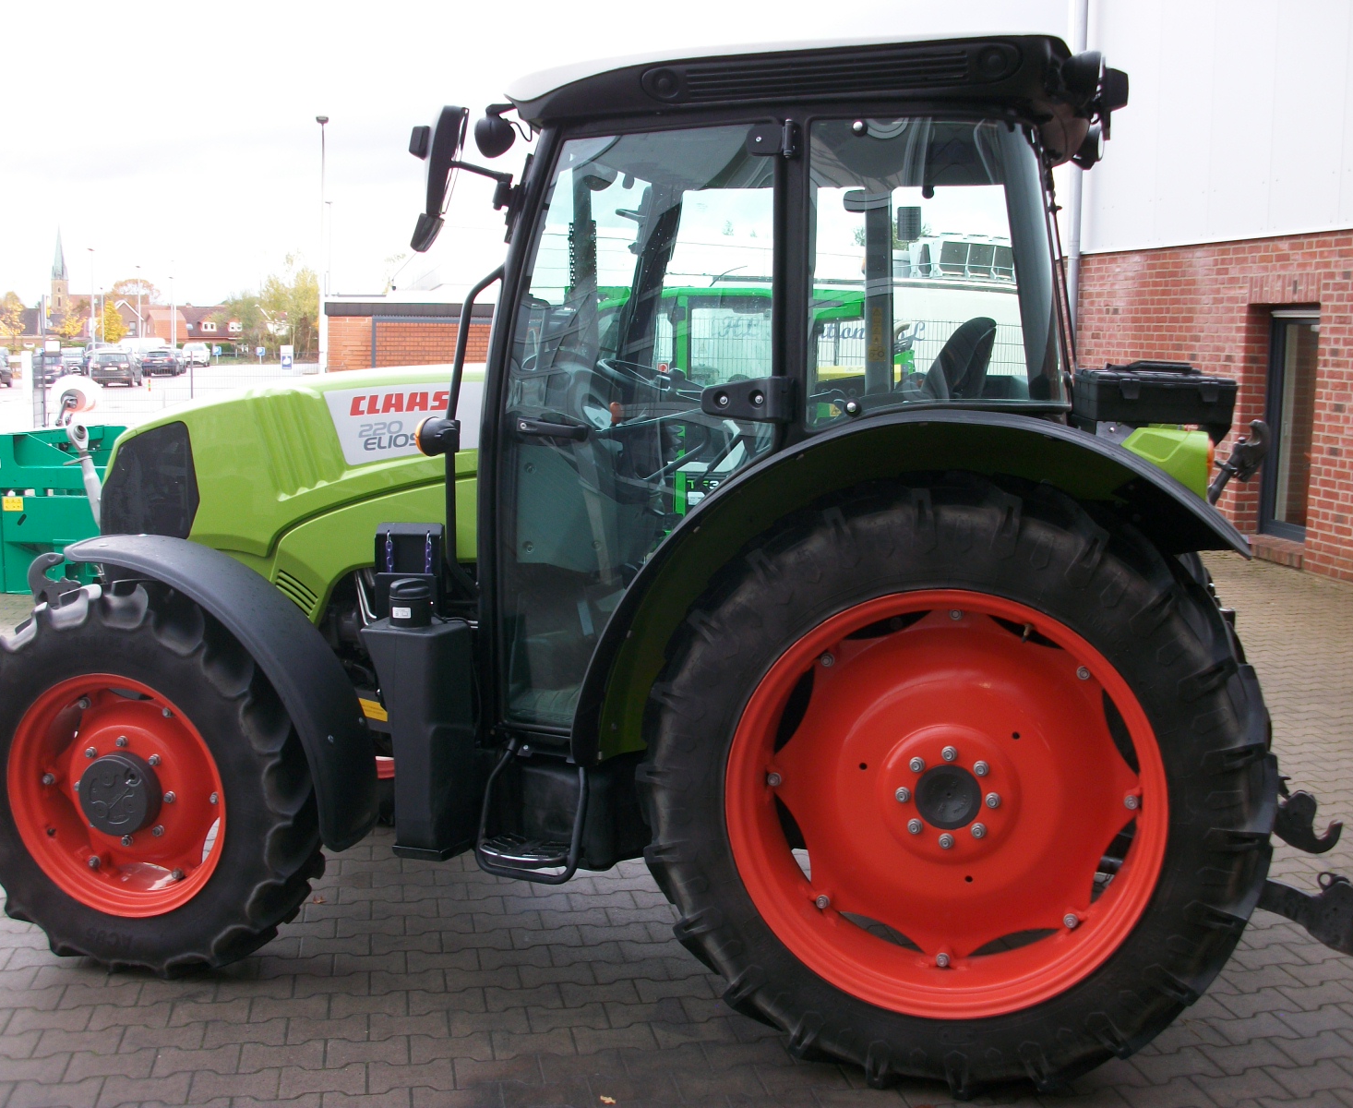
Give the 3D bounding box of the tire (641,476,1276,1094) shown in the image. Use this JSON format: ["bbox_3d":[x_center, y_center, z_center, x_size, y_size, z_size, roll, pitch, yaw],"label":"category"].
[{"bbox_3d":[0.615,0.529,3.372,1.430,1.410,0.310,3,8,15],"label":"tire"}]

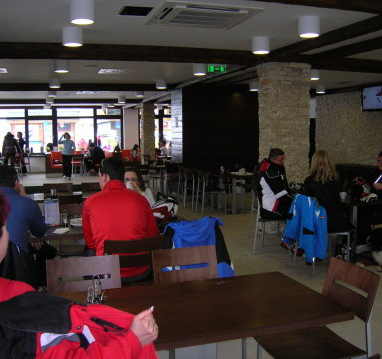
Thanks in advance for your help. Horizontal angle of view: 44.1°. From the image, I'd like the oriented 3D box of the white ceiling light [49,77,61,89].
[{"bbox_3d":[-2.882,-2.055,10.018,0.225,0.205,0.225,-2,6,-18],"label":"white ceiling light"}]

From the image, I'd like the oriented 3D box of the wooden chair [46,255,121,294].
[{"bbox_3d":[-0.596,0.941,2.799,0.448,0.837,0.542,-3,6,-18],"label":"wooden chair"}]

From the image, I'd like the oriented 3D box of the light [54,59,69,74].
[{"bbox_3d":[-2.062,-1.819,7.529,0.225,0.205,0.225,-2,6,-18],"label":"light"}]

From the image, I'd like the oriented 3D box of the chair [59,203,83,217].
[{"bbox_3d":[-1.229,0.722,5.069,0.448,0.837,0.542,-3,6,-18],"label":"chair"}]

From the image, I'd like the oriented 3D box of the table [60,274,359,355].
[{"bbox_3d":[-0.007,0.971,2.335,1.400,0.745,0.730,-2,6,-18],"label":"table"}]

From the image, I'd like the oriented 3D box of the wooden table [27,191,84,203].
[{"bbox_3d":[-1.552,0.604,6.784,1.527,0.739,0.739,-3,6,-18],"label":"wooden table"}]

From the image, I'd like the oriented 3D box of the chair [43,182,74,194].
[{"bbox_3d":[-2.007,0.516,7.229,0.448,0.837,0.542,-3,6,-18],"label":"chair"}]

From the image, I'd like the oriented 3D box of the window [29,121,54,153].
[{"bbox_3d":[-6.218,-1.762,19.467,1.080,1.370,0.100,-2,6,-18],"label":"window"}]

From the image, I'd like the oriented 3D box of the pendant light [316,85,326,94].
[{"bbox_3d":[3.469,-2.414,12.578,0.235,0.190,0.235,-2,6,-18],"label":"pendant light"}]

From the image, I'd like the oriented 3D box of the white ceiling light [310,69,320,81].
[{"bbox_3d":[2.357,-2.006,8.991,0.214,0.175,0.214,-3,6,-18],"label":"white ceiling light"}]

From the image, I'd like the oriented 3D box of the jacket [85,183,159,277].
[{"bbox_3d":[-0.568,0.391,3.786,0.561,0.739,0.414,-3,6,-18],"label":"jacket"}]

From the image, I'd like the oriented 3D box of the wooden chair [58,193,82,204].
[{"bbox_3d":[-1.589,0.612,5.878,0.440,0.840,0.500,-2,6,-18],"label":"wooden chair"}]

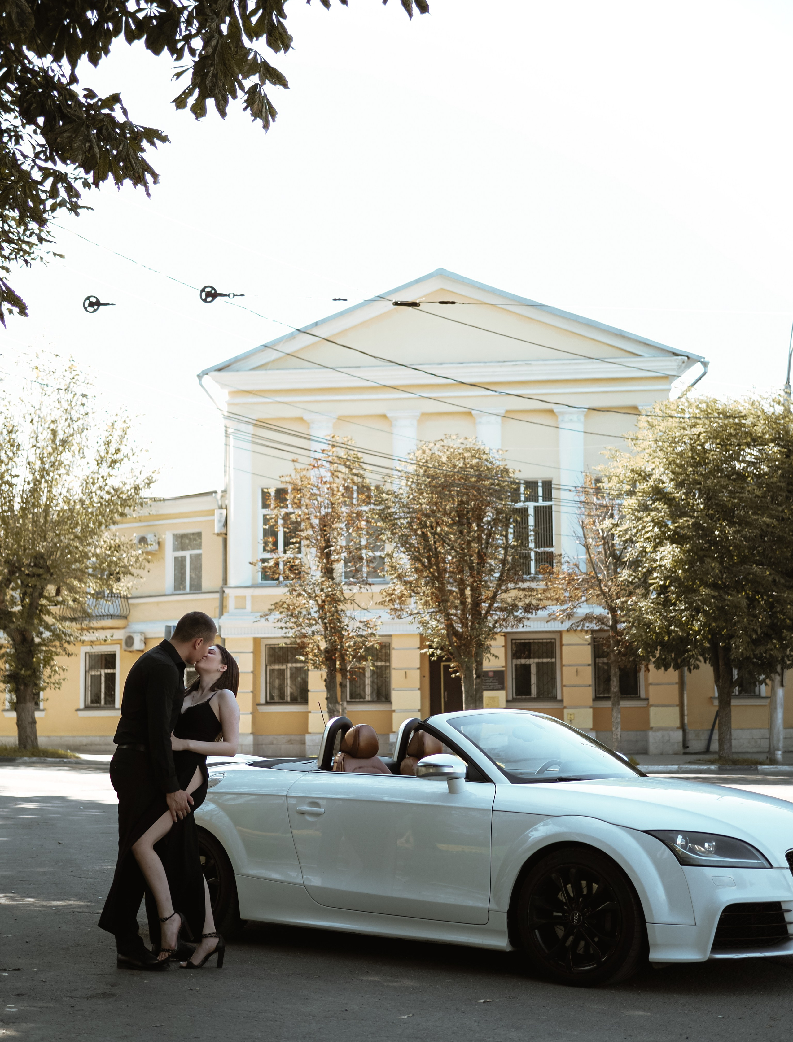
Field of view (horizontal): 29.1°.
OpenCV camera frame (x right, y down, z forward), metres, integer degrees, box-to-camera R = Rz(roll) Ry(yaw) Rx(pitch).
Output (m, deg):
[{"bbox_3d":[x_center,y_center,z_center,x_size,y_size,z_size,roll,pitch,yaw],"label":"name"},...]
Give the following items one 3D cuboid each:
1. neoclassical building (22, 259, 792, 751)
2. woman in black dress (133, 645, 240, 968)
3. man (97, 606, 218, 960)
[{"bbox_3d":[-0.152,-0.073,43.266,21.600,13.175,5.000,-2,-7,6],"label":"neoclassical building"},{"bbox_3d":[-1.089,1.473,7.939,0.520,1.650,0.470,2,-8,-24],"label":"woman in black dress"},{"bbox_3d":[-1.250,1.389,8.011,0.580,1.838,0.540,1,-7,-13],"label":"man"}]

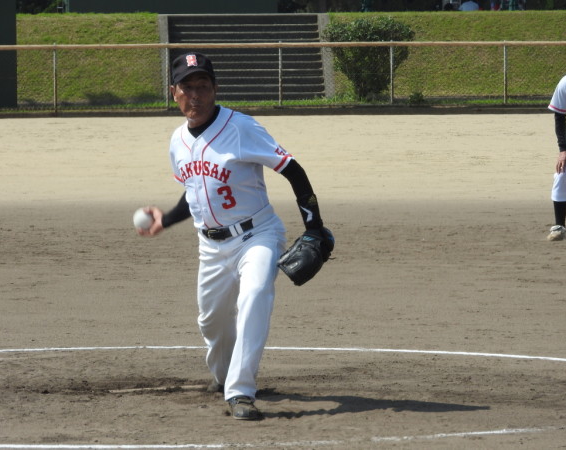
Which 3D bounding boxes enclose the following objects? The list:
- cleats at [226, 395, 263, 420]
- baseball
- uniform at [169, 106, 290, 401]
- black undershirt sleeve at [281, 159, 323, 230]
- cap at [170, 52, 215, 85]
[{"bbox_3d":[-0.155,0.721,17.480,0.115,0.110,0.290,-1,3,-10],"label":"cleats"},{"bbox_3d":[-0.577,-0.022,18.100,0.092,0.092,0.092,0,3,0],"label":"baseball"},{"bbox_3d":[-0.204,0.109,17.930,0.550,1.200,0.950,0,3,16],"label":"uniform"},{"bbox_3d":[0.080,-0.124,17.680,0.170,0.300,0.220,0,3,10],"label":"black undershirt sleeve"},{"bbox_3d":[-0.364,-0.640,17.730,0.180,0.130,0.260,-3,3,10],"label":"cap"}]

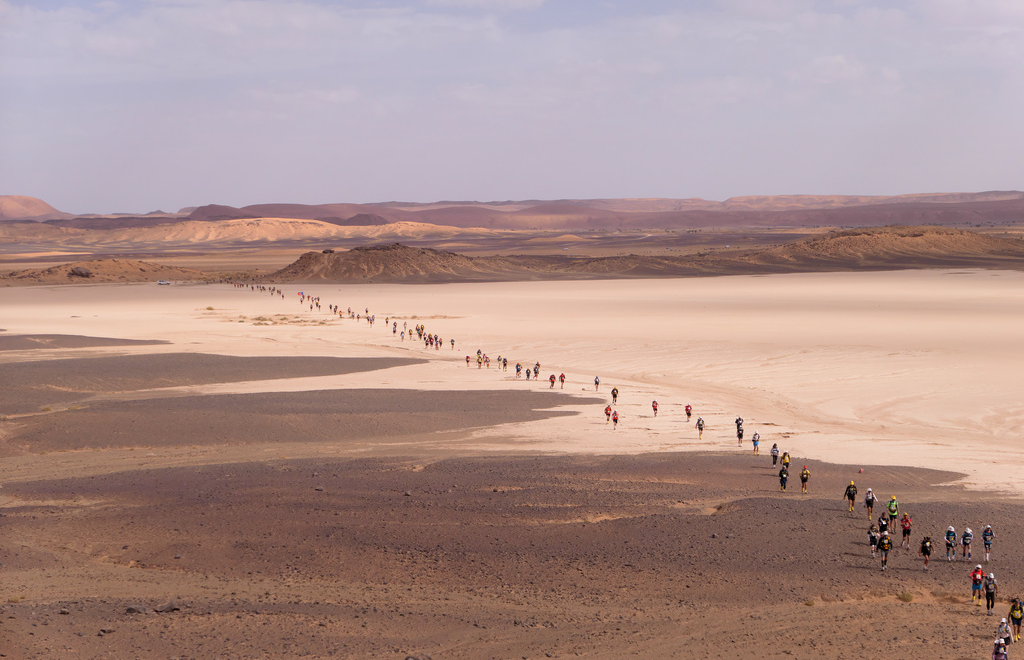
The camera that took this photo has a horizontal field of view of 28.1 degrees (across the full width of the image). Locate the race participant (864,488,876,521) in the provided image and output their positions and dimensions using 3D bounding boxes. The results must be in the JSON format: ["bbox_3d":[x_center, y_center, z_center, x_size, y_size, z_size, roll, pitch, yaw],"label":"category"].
[{"bbox_3d":[19.976,9.720,113.827,0.730,1.760,0.500,0,3,-3],"label":"race participant"}]

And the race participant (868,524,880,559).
[{"bbox_3d":[18.319,10.692,103.481,0.630,1.670,0.500,-1,3,-10],"label":"race participant"}]

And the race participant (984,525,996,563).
[{"bbox_3d":[22.781,10.242,97.793,0.680,1.780,0.500,0,3,-3],"label":"race participant"}]

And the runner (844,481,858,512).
[{"bbox_3d":[19.611,9.635,118.443,0.710,1.740,0.500,0,3,-3],"label":"runner"}]

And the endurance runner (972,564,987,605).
[{"bbox_3d":[19.875,10.901,87.292,0.680,1.740,0.500,0,3,-3],"label":"endurance runner"}]

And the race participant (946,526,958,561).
[{"bbox_3d":[21.540,10.512,100.427,0.640,1.720,0.500,0,3,-3],"label":"race participant"}]

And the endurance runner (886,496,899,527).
[{"bbox_3d":[19.362,9.366,103.779,0.660,1.890,0.500,0,3,-3],"label":"endurance runner"}]

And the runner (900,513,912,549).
[{"bbox_3d":[19.545,9.991,101.363,0.620,1.800,0.500,0,3,-3],"label":"runner"}]

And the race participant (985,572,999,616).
[{"bbox_3d":[19.999,11.050,85.455,0.610,1.730,0.500,-1,3,-14],"label":"race participant"}]

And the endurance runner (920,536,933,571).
[{"bbox_3d":[20.030,10.826,98.653,0.710,1.680,0.500,-1,3,-10],"label":"endurance runner"}]

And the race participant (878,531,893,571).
[{"bbox_3d":[17.319,10.275,95.086,0.720,1.790,0.500,0,3,-3],"label":"race participant"}]

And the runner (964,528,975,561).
[{"bbox_3d":[22.401,10.610,100.680,0.620,1.700,0.500,0,3,-3],"label":"runner"}]

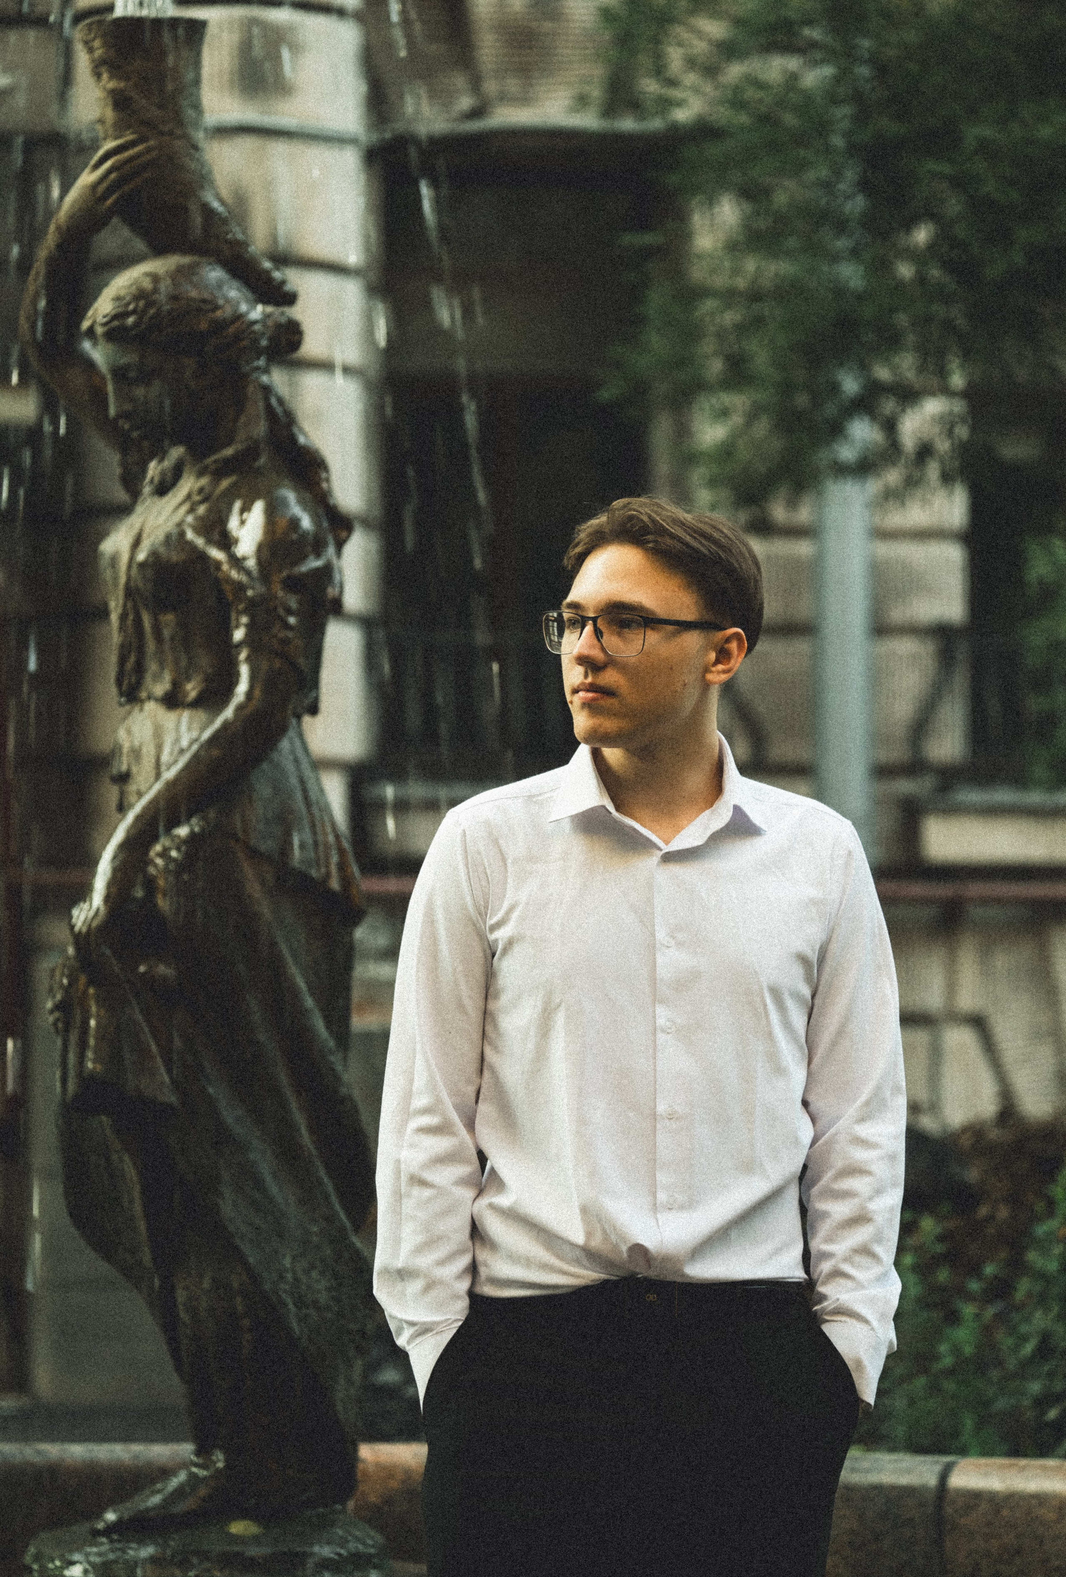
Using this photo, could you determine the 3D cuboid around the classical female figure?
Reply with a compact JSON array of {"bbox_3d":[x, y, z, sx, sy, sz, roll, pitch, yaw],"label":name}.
[{"bbox_3d":[-0.435,0.057,9.600,0.480,1.820,0.500,0,1,-27],"label":"classical female figure"}]

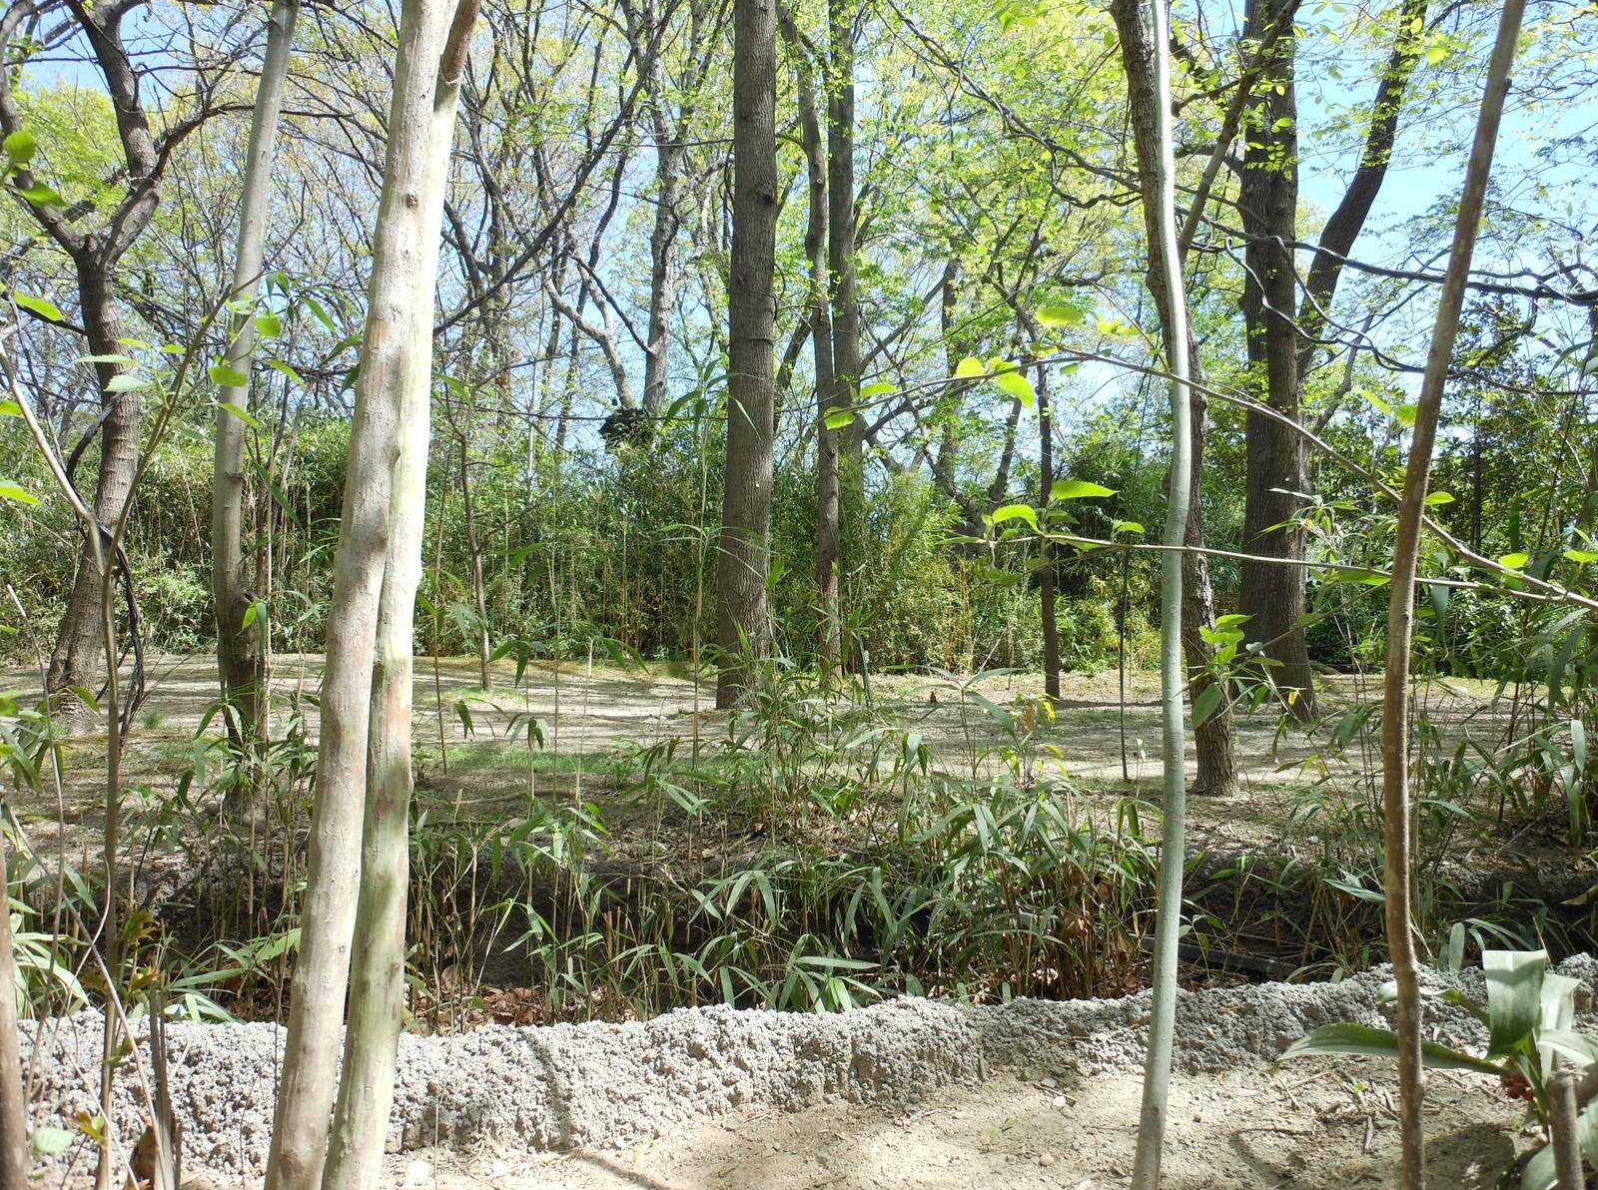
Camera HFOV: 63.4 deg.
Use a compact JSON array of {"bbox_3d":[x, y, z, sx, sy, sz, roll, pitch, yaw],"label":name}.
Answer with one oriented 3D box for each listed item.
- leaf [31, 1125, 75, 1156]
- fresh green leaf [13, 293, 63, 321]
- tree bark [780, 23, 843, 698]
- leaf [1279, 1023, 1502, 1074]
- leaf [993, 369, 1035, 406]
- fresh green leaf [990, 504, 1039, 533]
[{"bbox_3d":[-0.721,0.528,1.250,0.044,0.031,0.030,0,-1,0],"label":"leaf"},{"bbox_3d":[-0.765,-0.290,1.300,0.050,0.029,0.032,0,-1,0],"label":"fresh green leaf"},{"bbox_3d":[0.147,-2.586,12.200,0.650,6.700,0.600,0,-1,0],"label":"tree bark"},{"bbox_3d":[0.687,0.527,1.500,0.260,0.058,0.060,0,-1,0],"label":"leaf"},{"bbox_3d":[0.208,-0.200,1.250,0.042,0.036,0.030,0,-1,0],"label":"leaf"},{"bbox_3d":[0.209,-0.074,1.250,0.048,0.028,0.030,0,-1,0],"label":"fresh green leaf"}]

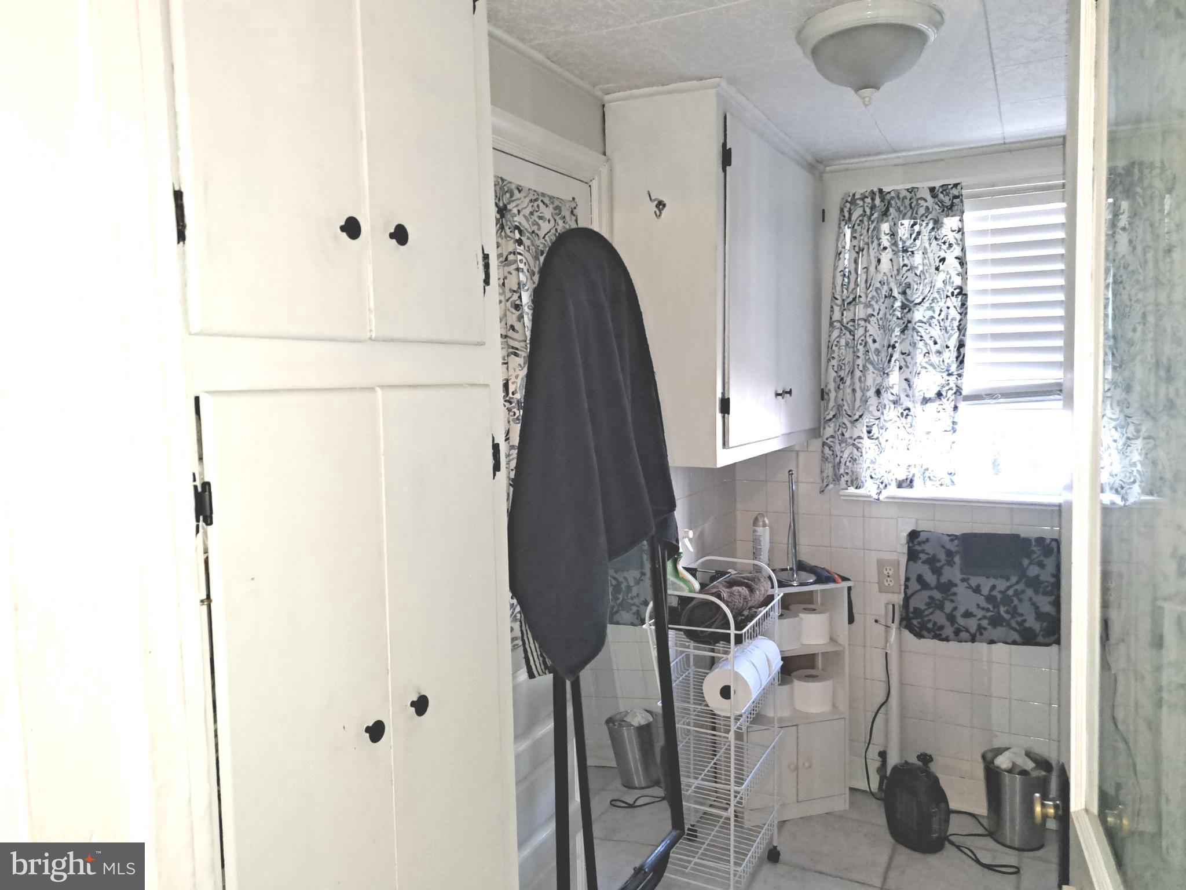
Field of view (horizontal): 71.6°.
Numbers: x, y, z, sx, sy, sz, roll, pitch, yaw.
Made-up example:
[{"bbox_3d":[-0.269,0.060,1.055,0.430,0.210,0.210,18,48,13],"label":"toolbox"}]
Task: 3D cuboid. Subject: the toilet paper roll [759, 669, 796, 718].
[{"bbox_3d":[0.598,0.817,2.689,0.122,0.101,0.122,-1,4,0],"label":"toilet paper roll"}]

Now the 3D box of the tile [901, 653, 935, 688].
[{"bbox_3d":[1.059,0.734,2.691,0.108,0.108,0.010,1,4,29],"label":"tile"}]

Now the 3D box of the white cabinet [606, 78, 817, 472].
[{"bbox_3d":[0.398,-0.416,2.356,0.298,0.862,1.045,1,4,28],"label":"white cabinet"}]

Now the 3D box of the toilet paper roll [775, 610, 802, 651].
[{"bbox_3d":[0.607,0.595,2.657,0.125,0.101,0.125,-1,4,0],"label":"toilet paper roll"}]

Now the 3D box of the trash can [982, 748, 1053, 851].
[{"bbox_3d":[1.280,1.068,2.481,0.194,0.240,0.194,1,4,28],"label":"trash can"}]

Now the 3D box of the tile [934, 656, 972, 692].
[{"bbox_3d":[1.155,0.735,2.638,0.108,0.108,0.010,1,4,29],"label":"tile"}]

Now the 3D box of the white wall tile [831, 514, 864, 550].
[{"bbox_3d":[0.856,0.294,2.766,0.108,0.108,0.010,1,4,29],"label":"white wall tile"}]

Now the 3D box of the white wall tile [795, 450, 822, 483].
[{"bbox_3d":[0.755,0.074,2.800,0.108,0.108,0.009,1,4,28],"label":"white wall tile"}]

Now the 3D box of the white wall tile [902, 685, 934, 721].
[{"bbox_3d":[1.061,0.844,2.697,0.108,0.108,0.009,1,4,28],"label":"white wall tile"}]

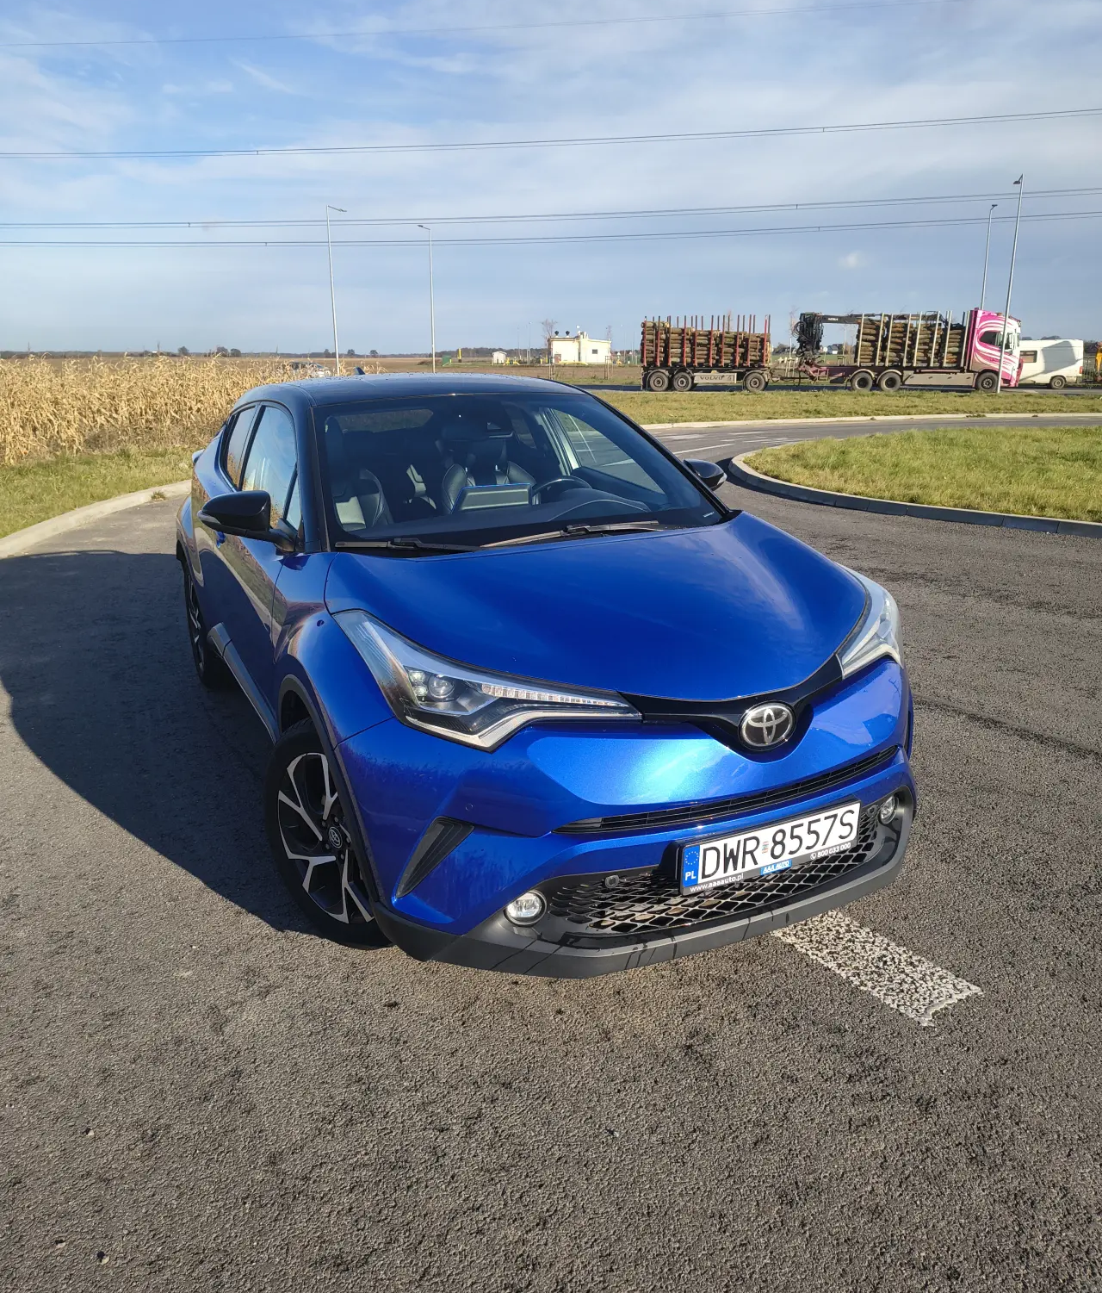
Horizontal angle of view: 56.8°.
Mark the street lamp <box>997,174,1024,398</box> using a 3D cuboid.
[{"bbox_3d":[21.111,-16.533,47.129,0.350,9.400,2.000,4,17,15],"label":"street lamp"}]

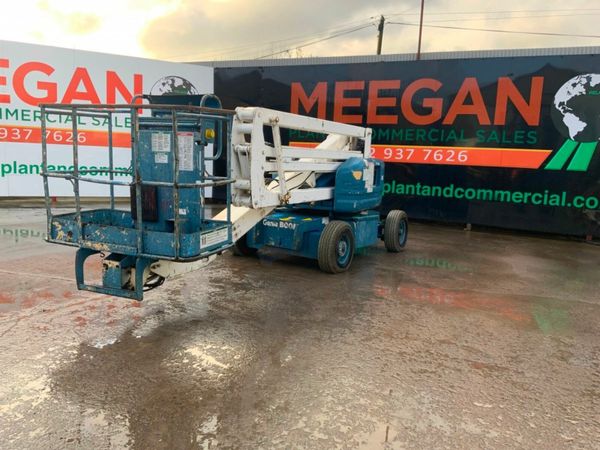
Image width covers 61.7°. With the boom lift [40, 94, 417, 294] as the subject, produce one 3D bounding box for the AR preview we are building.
[{"bbox_3d":[-0.299,-0.437,6.527,1.840,2.070,5.500,7,9,30],"label":"boom lift"}]

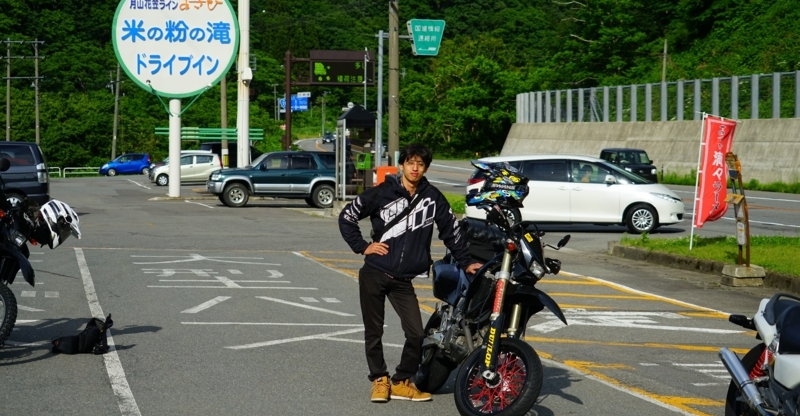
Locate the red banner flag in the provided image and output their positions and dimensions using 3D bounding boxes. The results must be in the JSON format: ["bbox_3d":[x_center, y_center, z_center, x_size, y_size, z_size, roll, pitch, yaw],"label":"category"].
[{"bbox_3d":[5.107,-0.594,23.500,0.620,1.800,0.180,5,2,17],"label":"red banner flag"}]

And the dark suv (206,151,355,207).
[{"bbox_3d":[-3.718,-0.954,45.166,4.650,1.750,1.750,0,2,-13],"label":"dark suv"}]

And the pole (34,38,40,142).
[{"bbox_3d":[-28.843,-8.118,115.000,0.300,10.700,0.300,-1,2,0],"label":"pole"}]

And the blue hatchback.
[{"bbox_3d":[-18.955,-3.016,99.970,3.750,1.560,1.680,0,2,-14],"label":"blue hatchback"}]

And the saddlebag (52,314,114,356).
[{"bbox_3d":[-2.667,1.057,12.094,0.490,0.300,0.260,0,2,-12],"label":"saddlebag"}]

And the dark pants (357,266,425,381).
[{"bbox_3d":[-0.058,0.750,9.850,0.440,0.830,0.310,0,2,-5],"label":"dark pants"}]

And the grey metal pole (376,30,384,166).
[{"bbox_3d":[-0.654,-3.120,49.000,0.160,5.850,0.160,1,2,0],"label":"grey metal pole"}]

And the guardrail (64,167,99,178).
[{"bbox_3d":[-22.233,-2.473,101.500,2.800,0.720,0.120,0,2,-14],"label":"guardrail"}]

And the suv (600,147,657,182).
[{"bbox_3d":[9.815,-1.644,61.967,1.500,1.720,3.420,0,2,-9],"label":"suv"}]

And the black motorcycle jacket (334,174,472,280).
[{"bbox_3d":[0.037,0.133,9.850,0.900,0.700,0.400,0,2,2],"label":"black motorcycle jacket"}]

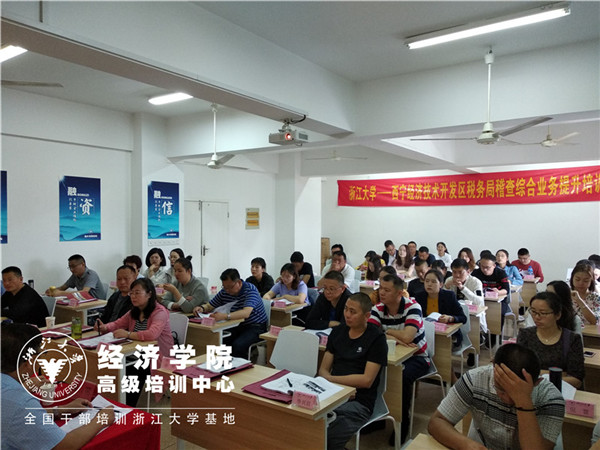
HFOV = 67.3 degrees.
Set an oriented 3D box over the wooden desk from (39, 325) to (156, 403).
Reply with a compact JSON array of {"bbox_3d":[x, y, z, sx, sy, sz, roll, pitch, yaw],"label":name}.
[{"bbox_3d":[-1.718,1.292,3.723,1.155,0.750,0.424,1,2,35],"label":"wooden desk"}]

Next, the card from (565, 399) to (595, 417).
[{"bbox_3d":[1.333,0.865,2.139,0.120,0.072,0.050,1,1,35],"label":"card"}]

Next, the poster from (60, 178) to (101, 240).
[{"bbox_3d":[-3.080,-0.225,6.324,0.020,0.895,0.600,1,1,35],"label":"poster"}]

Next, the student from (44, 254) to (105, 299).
[{"bbox_3d":[-2.695,0.999,5.574,0.550,1.250,0.800,1,1,34],"label":"student"}]

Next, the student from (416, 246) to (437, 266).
[{"bbox_3d":[2.313,0.997,8.316,0.520,1.180,0.700,1,1,33],"label":"student"}]

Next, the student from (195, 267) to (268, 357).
[{"bbox_3d":[-0.671,1.044,4.482,0.544,1.216,0.733,1,2,35],"label":"student"}]

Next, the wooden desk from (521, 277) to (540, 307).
[{"bbox_3d":[3.059,1.213,7.083,1.200,0.750,0.430,1,1,34],"label":"wooden desk"}]

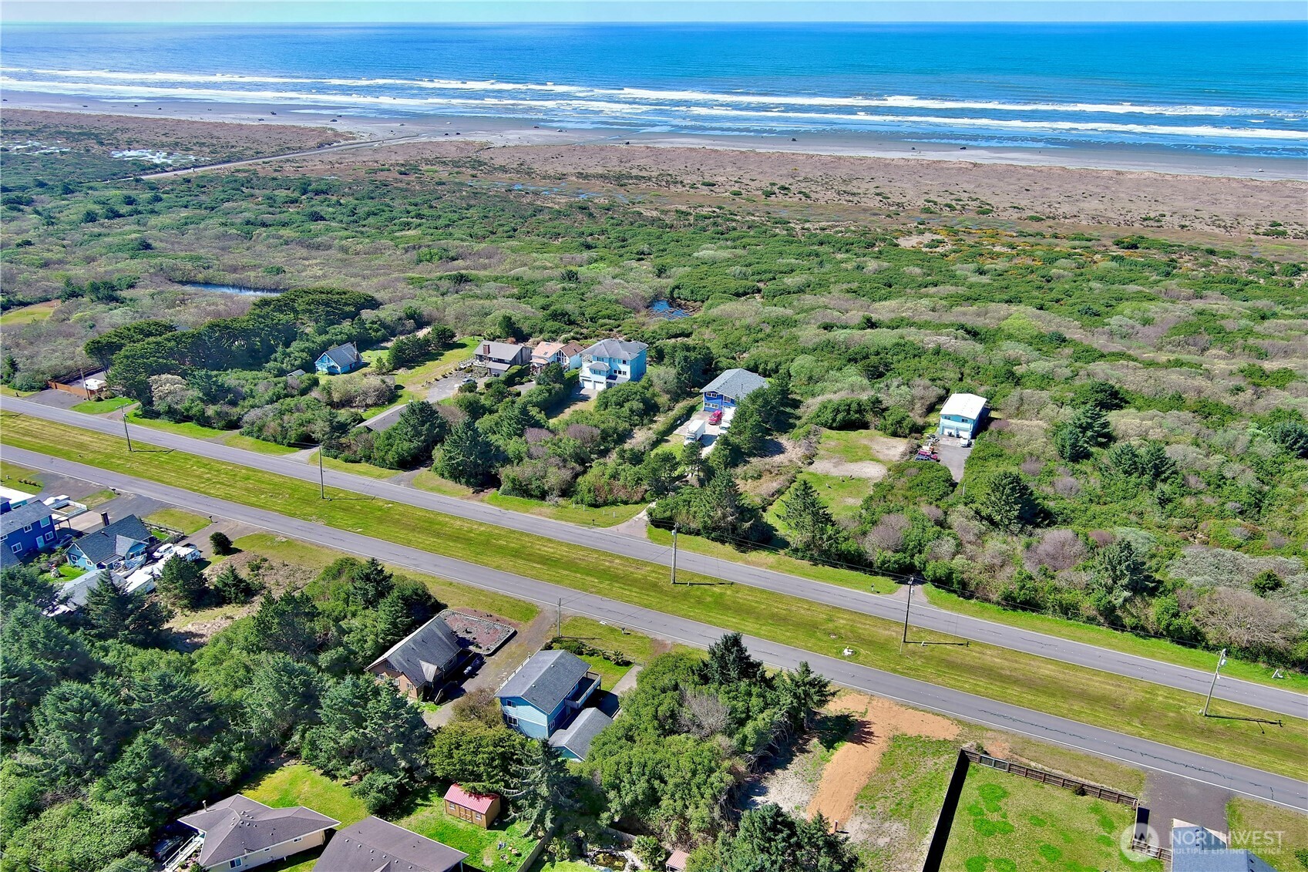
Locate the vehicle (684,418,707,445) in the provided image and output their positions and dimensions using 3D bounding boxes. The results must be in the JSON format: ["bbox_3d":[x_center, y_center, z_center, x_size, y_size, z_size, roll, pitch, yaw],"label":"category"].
[{"bbox_3d":[10.393,-0.608,261.910,2.500,3.500,9.400,8,23,19],"label":"vehicle"}]

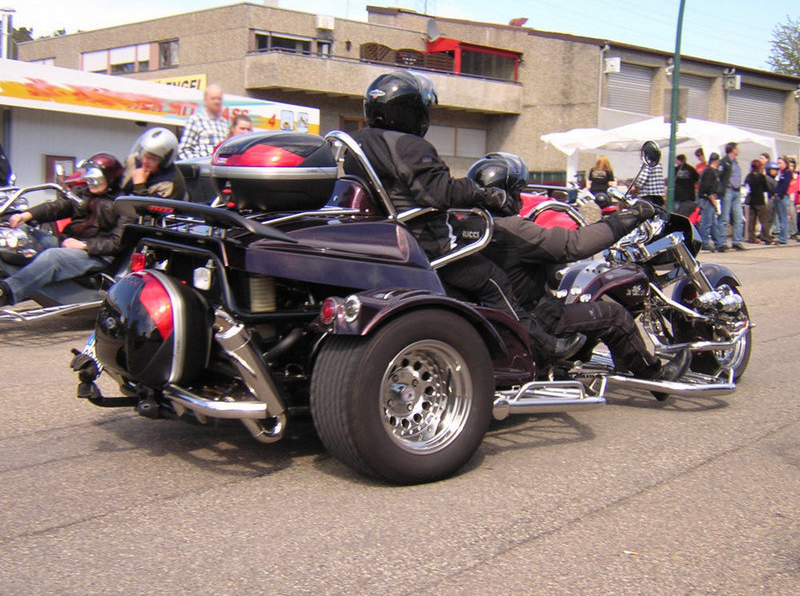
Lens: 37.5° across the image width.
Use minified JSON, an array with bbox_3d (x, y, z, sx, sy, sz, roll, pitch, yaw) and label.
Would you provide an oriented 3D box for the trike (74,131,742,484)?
[{"bbox_3d":[0.374,-0.086,5.444,3.720,1.320,1.680,-3,7,-34],"label":"trike"}]

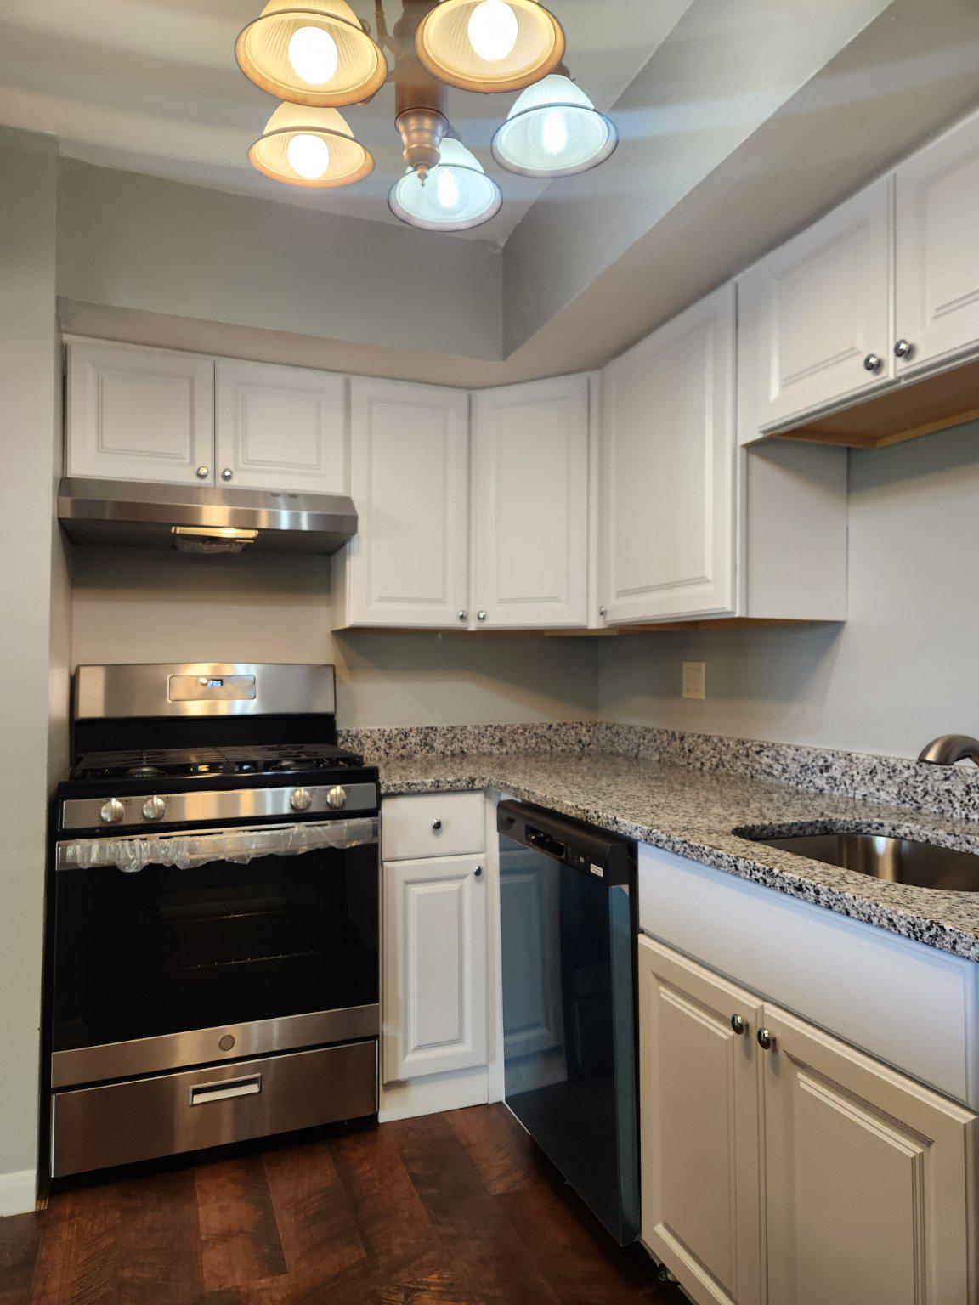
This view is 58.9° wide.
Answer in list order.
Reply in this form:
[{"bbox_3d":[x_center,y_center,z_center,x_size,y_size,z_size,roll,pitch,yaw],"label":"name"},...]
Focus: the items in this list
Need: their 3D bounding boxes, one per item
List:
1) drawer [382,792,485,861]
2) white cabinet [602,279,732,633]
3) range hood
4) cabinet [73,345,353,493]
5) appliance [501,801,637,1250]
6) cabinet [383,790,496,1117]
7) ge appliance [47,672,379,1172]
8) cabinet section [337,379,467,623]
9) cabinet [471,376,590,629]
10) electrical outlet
[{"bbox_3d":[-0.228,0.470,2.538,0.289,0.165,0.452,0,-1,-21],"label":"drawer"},{"bbox_3d":[0.579,-0.459,2.293,0.305,0.765,0.630,0,-1,-21],"label":"white cabinet"},{"bbox_3d":[-0.807,-0.394,2.522,0.758,0.129,0.456,0,-1,-21],"label":"range hood"},{"bbox_3d":[-0.826,-0.648,2.594,0.762,0.378,0.315,0,-1,-21],"label":"cabinet"},{"bbox_3d":[0.431,0.775,2.055,0.625,0.800,0.603,0,-1,-21],"label":"appliance"},{"bbox_3d":[-0.249,0.817,2.630,0.340,0.878,0.615,0,-1,-21],"label":"cabinet"},{"bbox_3d":[-0.749,0.645,2.394,0.759,1.219,0.665,0,-1,-21],"label":"ge appliance"},{"bbox_3d":[-0.300,-0.456,2.846,0.382,0.766,0.318,0,-1,-21],"label":"cabinet section"},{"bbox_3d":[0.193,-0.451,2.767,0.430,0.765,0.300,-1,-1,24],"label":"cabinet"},{"bbox_3d":[0.618,0.085,2.628,0.012,0.111,0.116,0,-1,-21],"label":"electrical outlet"}]

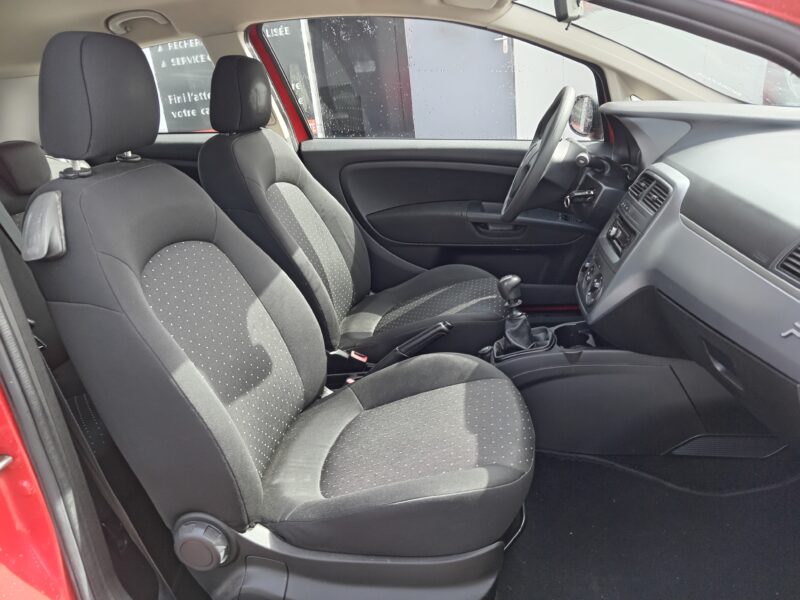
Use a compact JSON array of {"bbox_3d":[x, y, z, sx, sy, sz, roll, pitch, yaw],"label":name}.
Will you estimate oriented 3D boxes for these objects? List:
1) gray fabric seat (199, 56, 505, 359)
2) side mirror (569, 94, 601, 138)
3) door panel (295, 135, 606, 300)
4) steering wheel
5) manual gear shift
[{"bbox_3d":[-0.129,-0.229,1.713,0.840,0.980,0.510,-3,18,8],"label":"gray fabric seat"},{"bbox_3d":[0.659,-0.632,1.993,0.110,0.155,0.190,-7,18,-4],"label":"side mirror"},{"bbox_3d":[0.209,-0.272,2.029,1.060,0.670,0.130,-3,18,8],"label":"door panel"},{"bbox_3d":[0.372,-0.399,1.593,0.100,0.380,0.380,24,20,-2],"label":"steering wheel"},{"bbox_3d":[0.273,0.026,1.381,0.090,0.185,0.085,-3,18,8],"label":"manual gear shift"}]

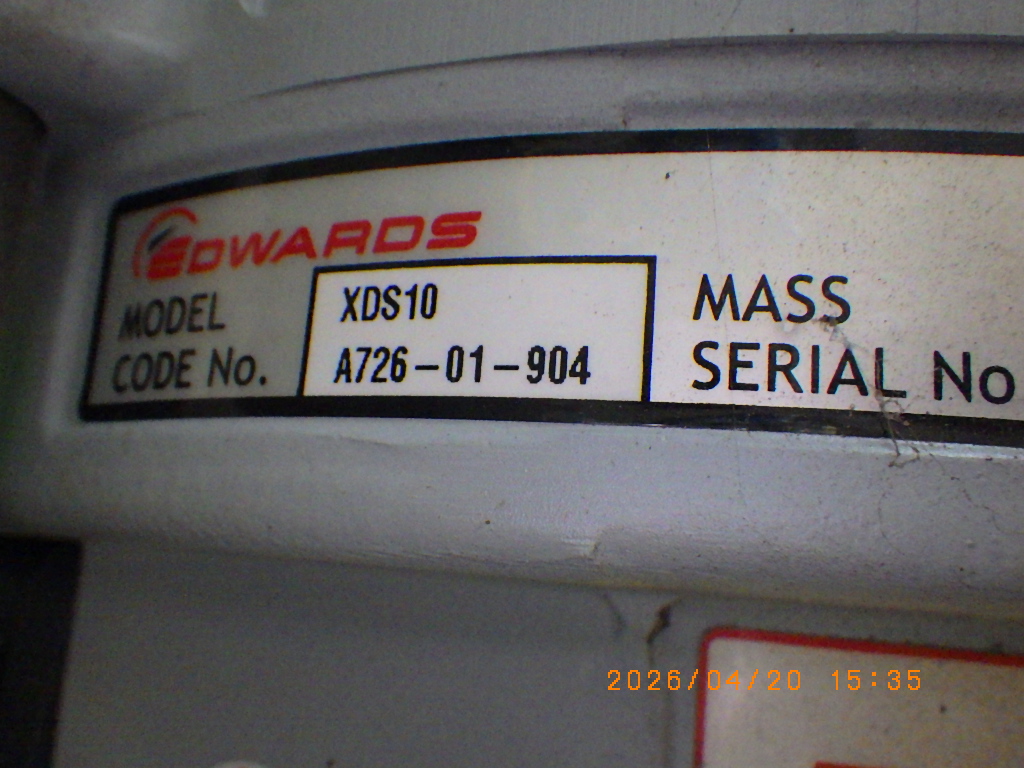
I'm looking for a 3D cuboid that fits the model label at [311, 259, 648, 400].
[{"bbox_3d":[-0.003,-0.004,0.067,0.025,0.001,0.010,0,77,20],"label":"model label"}]

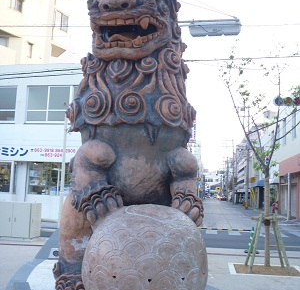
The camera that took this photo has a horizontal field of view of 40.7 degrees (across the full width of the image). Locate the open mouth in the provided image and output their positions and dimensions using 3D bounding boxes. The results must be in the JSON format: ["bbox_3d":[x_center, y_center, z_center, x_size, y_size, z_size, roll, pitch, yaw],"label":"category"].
[{"bbox_3d":[-0.333,-1.677,5.976,0.950,0.420,0.420,0,-7,23],"label":"open mouth"}]

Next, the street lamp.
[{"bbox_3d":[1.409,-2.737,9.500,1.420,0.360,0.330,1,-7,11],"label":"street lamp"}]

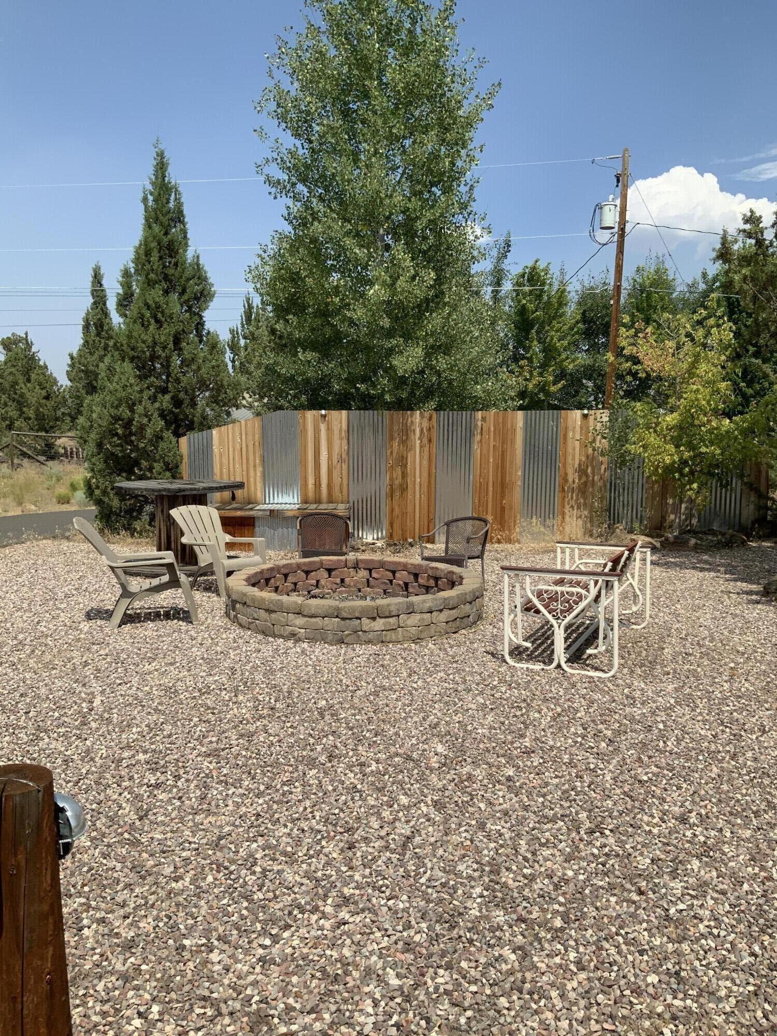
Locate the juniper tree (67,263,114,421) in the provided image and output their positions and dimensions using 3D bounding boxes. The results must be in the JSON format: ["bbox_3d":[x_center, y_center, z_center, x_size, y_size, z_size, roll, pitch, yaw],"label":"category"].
[{"bbox_3d":[-8.100,-4.050,24.000,1.800,6.000,1.800,0,6,0],"label":"juniper tree"}]

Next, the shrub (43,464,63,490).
[{"bbox_3d":[-8.780,-1.124,22.717,0.520,0.650,0.520,0,6,0],"label":"shrub"}]

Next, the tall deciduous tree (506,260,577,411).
[{"bbox_3d":[3.550,-3.200,20.200,1.950,5.400,1.950,0,6,0],"label":"tall deciduous tree"}]

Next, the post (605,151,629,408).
[{"bbox_3d":[6.600,-5.870,25.300,0.260,9.300,0.260,2,7,0],"label":"post"}]

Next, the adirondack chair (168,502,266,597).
[{"bbox_3d":[-1.717,0.314,8.936,0.920,0.880,0.730,5,8,40],"label":"adirondack chair"}]

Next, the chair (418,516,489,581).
[{"bbox_3d":[0.665,0.363,8.947,0.600,0.780,0.590,4,7,30],"label":"chair"}]

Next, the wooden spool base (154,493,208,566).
[{"bbox_3d":[-2.580,0.120,10.800,0.650,0.900,0.650,0,8,0],"label":"wooden spool base"}]

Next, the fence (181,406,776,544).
[{"bbox_3d":[1.200,-0.640,13.300,9.000,2.050,0.350,0,7,2],"label":"fence"}]

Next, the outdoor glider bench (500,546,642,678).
[{"bbox_3d":[1.440,0.575,6.400,0.800,0.750,1.500,3,7,24],"label":"outdoor glider bench"}]

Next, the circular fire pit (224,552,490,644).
[{"bbox_3d":[-0.302,0.703,8.009,2.350,0.310,2.350,0,6,0],"label":"circular fire pit"}]

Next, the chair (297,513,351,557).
[{"bbox_3d":[-0.725,0.290,9.900,0.610,0.800,0.600,-1,7,-10],"label":"chair"}]

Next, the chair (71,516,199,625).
[{"bbox_3d":[-2.170,0.395,7.580,0.980,0.880,0.740,-2,7,-14],"label":"chair"}]

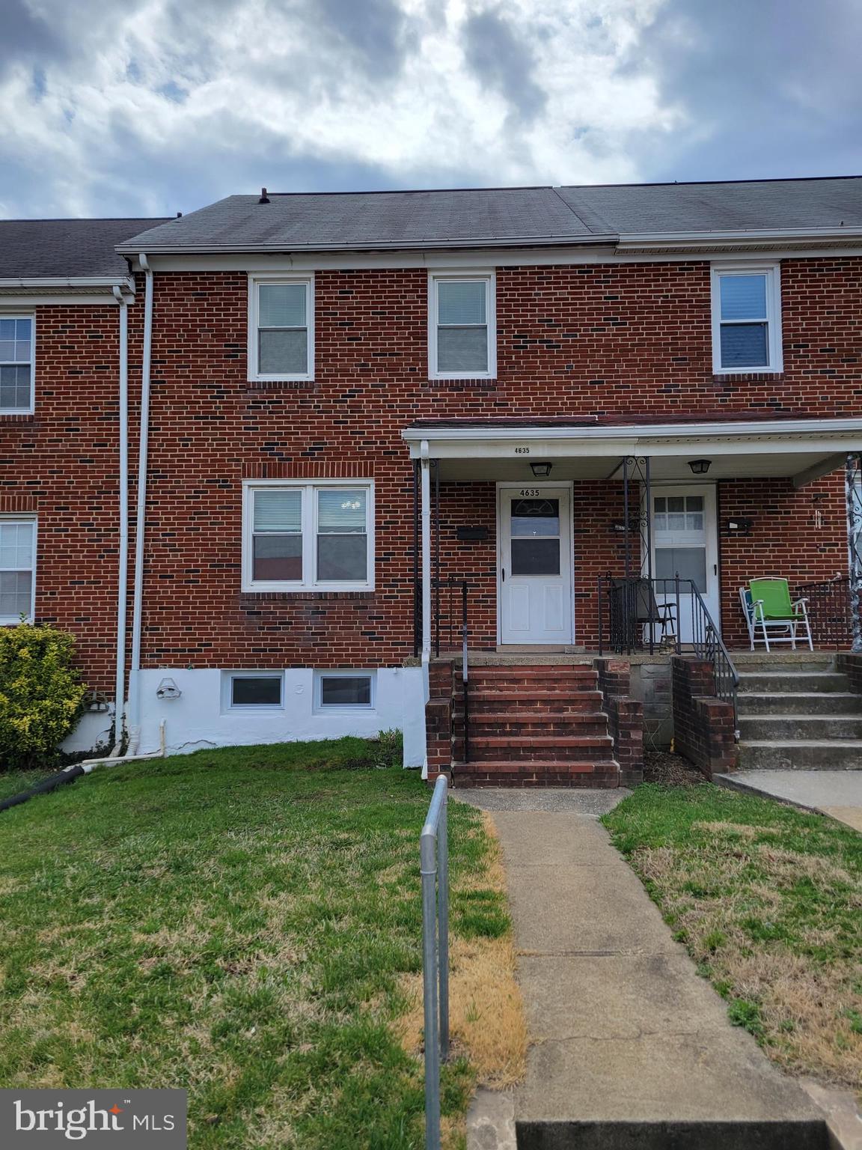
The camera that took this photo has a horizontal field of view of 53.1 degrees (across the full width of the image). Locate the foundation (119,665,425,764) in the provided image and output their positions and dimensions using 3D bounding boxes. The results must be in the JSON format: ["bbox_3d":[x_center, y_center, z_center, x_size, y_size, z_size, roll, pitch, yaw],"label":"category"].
[{"bbox_3d":[-1.977,1.683,10.436,3.930,1.180,1.650,0,-3,2],"label":"foundation"}]

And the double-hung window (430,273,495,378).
[{"bbox_3d":[0.413,-3.289,11.379,0.885,1.454,0.120,0,-3,2],"label":"double-hung window"}]

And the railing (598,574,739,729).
[{"bbox_3d":[2.341,0.729,8.764,1.050,1.580,1.600,0,-3,2],"label":"railing"}]

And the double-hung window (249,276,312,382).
[{"bbox_3d":[-1.988,-3.279,11.477,0.884,1.447,0.120,0,-3,2],"label":"double-hung window"}]

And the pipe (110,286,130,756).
[{"bbox_3d":[-4.057,-0.727,11.211,0.190,6.025,0.310,0,-3,2],"label":"pipe"}]

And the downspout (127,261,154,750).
[{"bbox_3d":[-3.804,-0.942,11.203,0.240,6.471,0.330,0,-3,2],"label":"downspout"}]

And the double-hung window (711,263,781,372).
[{"bbox_3d":[4.096,-3.336,11.229,0.892,1.476,0.120,0,-3,2],"label":"double-hung window"}]

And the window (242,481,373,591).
[{"bbox_3d":[-1.601,-0.521,11.304,1.753,1.496,0.120,0,-3,2],"label":"window"}]

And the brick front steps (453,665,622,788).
[{"bbox_3d":[0.963,1.448,8.524,1.495,1.025,1.550,0,-3,2],"label":"brick front steps"}]

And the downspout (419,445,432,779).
[{"bbox_3d":[-0.059,0.333,9.281,0.130,3.600,0.250,0,-3,2],"label":"downspout"}]

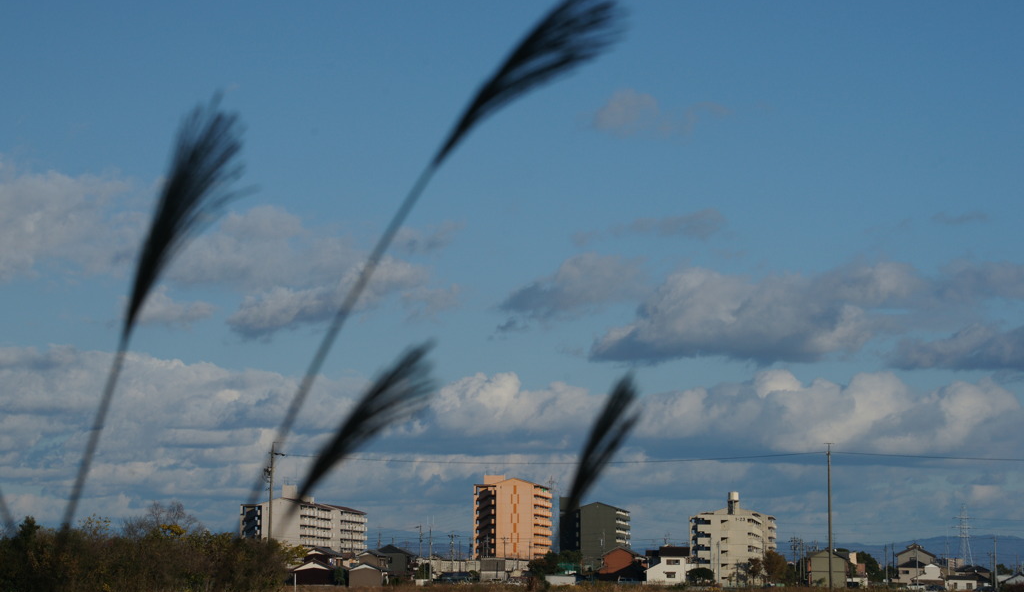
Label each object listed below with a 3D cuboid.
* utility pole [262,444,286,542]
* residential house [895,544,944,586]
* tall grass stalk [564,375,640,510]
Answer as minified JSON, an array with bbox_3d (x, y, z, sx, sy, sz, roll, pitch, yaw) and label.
[{"bbox_3d":[-22.215,20.774,370.000,2.100,14.200,1.200,0,-4,0],"label":"utility pole"},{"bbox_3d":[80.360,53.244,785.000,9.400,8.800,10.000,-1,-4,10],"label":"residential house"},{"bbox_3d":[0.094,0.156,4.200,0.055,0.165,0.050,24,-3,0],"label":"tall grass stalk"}]

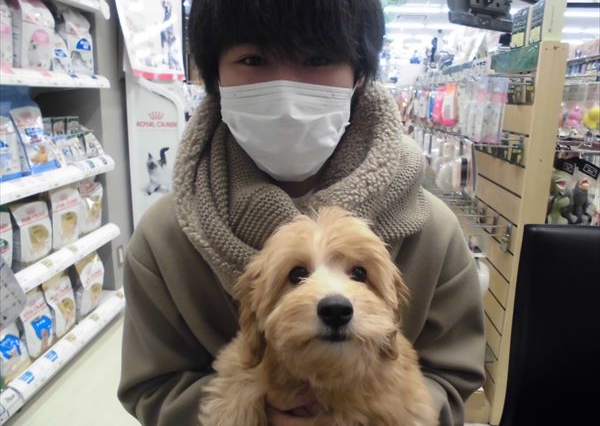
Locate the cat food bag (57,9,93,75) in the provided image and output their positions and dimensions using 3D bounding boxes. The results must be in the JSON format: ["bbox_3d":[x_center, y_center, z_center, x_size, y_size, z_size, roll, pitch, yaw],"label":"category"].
[{"bbox_3d":[-1.096,-0.811,2.145,0.095,0.295,0.190,3,15,9],"label":"cat food bag"}]

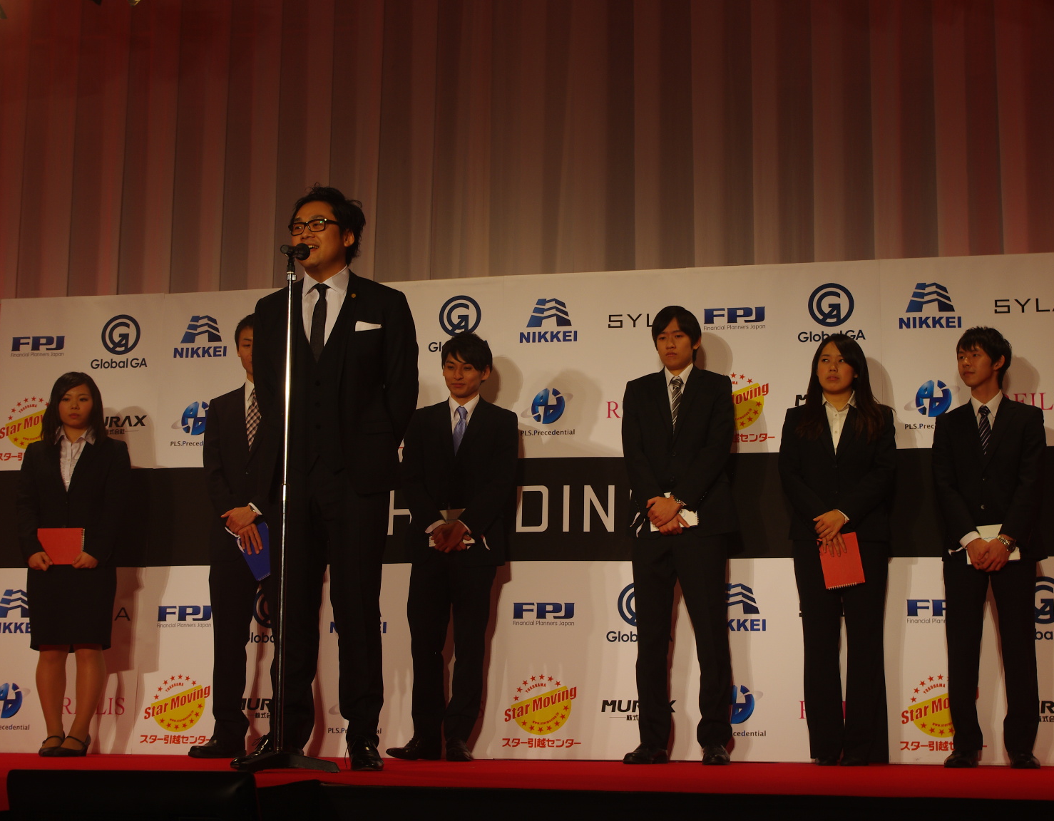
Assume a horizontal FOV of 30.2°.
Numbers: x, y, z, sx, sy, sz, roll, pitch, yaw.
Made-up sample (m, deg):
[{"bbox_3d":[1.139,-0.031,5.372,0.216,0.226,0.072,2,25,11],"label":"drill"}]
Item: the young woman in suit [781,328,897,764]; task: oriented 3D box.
[{"bbox_3d":[1.189,0.518,7.469,0.460,1.650,0.310,-2,-10,13],"label":"young woman in suit"}]

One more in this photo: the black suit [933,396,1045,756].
[{"bbox_3d":[1.709,0.600,7.222,0.414,1.341,0.330,-3,-10,19],"label":"black suit"}]

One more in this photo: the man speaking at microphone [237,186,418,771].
[{"bbox_3d":[-0.602,0.187,5.961,0.520,1.784,0.360,-3,-10,20],"label":"man speaking at microphone"}]

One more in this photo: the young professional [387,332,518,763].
[{"bbox_3d":[-0.290,0.535,7.891,0.480,1.726,0.340,-2,-10,15],"label":"young professional"}]

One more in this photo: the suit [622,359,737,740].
[{"bbox_3d":[0.573,0.553,7.489,0.436,1.475,0.330,-2,-10,14],"label":"suit"}]

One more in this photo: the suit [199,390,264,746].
[{"bbox_3d":[-1.095,0.611,7.861,0.454,1.465,0.330,-2,-10,13],"label":"suit"}]

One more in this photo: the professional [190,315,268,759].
[{"bbox_3d":[-1.093,0.490,7.839,0.470,1.782,0.330,-2,-10,14],"label":"professional"}]

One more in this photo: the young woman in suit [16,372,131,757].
[{"bbox_3d":[-1.872,0.620,8.044,0.450,1.577,0.310,0,-9,5],"label":"young woman in suit"}]

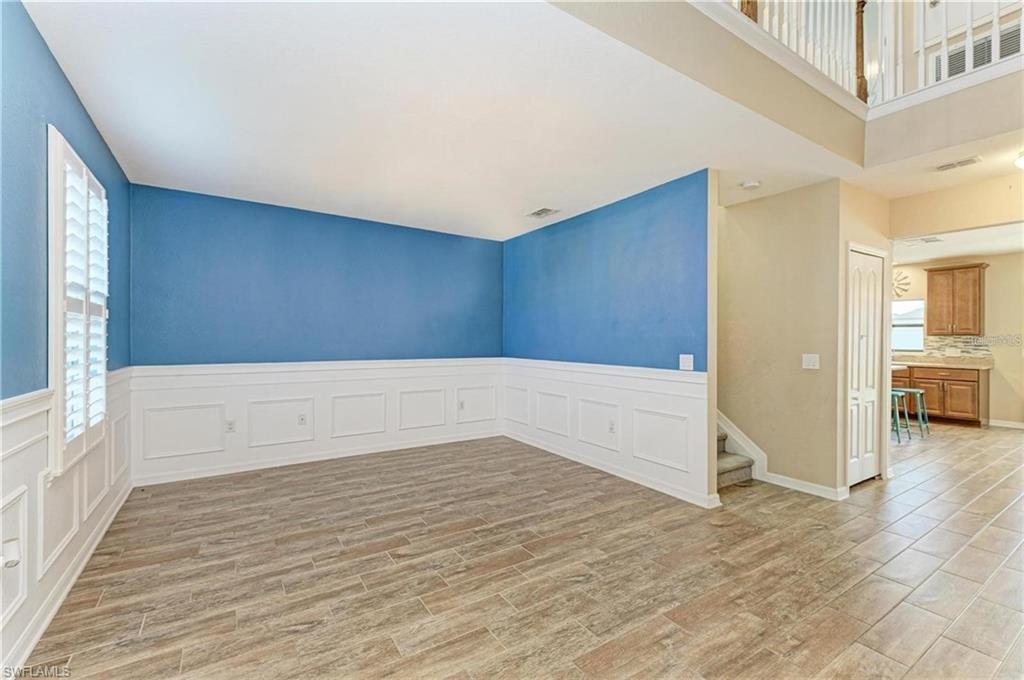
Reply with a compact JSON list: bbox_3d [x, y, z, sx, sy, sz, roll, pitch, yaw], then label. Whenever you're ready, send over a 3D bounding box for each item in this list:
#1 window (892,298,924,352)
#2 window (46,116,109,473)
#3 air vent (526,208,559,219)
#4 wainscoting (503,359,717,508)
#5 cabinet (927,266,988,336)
[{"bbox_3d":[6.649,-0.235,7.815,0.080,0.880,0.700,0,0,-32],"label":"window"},{"bbox_3d":[-2.326,-0.169,2.450,0.075,1.555,0.910,0,0,-32],"label":"window"},{"bbox_3d":[0.325,-1.321,4.754,0.200,0.020,0.330,0,0,-32],"label":"air vent"},{"bbox_3d":[0.728,0.768,4.804,0.045,1.043,3.050,0,0,-32],"label":"wainscoting"},{"bbox_3d":[6.890,-0.603,7.043,0.360,1.040,0.660,0,0,-32],"label":"cabinet"}]

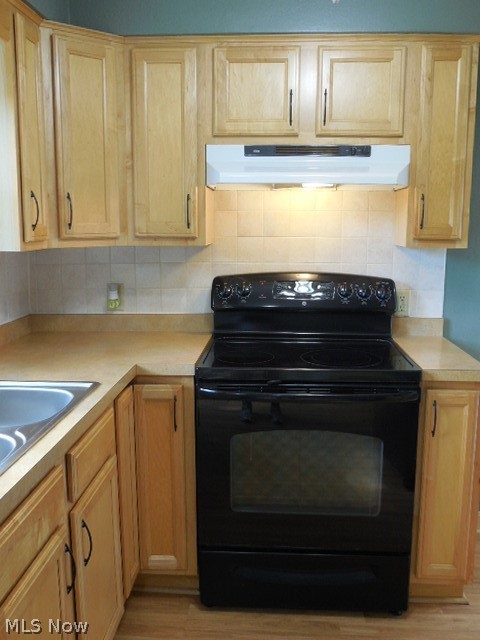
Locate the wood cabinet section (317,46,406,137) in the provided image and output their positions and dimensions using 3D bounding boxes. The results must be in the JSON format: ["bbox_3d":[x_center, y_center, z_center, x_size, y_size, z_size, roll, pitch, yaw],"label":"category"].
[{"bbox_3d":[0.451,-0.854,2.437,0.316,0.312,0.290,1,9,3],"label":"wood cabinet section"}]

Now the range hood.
[{"bbox_3d":[0.257,-0.586,2.420,0.758,0.155,0.470,1,9,3],"label":"range hood"}]

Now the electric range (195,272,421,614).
[{"bbox_3d":[0.248,0.442,2.463,0.757,1.193,0.655,1,9,3],"label":"electric range"}]

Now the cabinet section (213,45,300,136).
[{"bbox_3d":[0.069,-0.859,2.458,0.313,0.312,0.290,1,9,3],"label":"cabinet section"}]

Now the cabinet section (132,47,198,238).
[{"bbox_3d":[-0.269,-0.678,2.505,0.238,0.688,0.290,1,9,3],"label":"cabinet section"}]

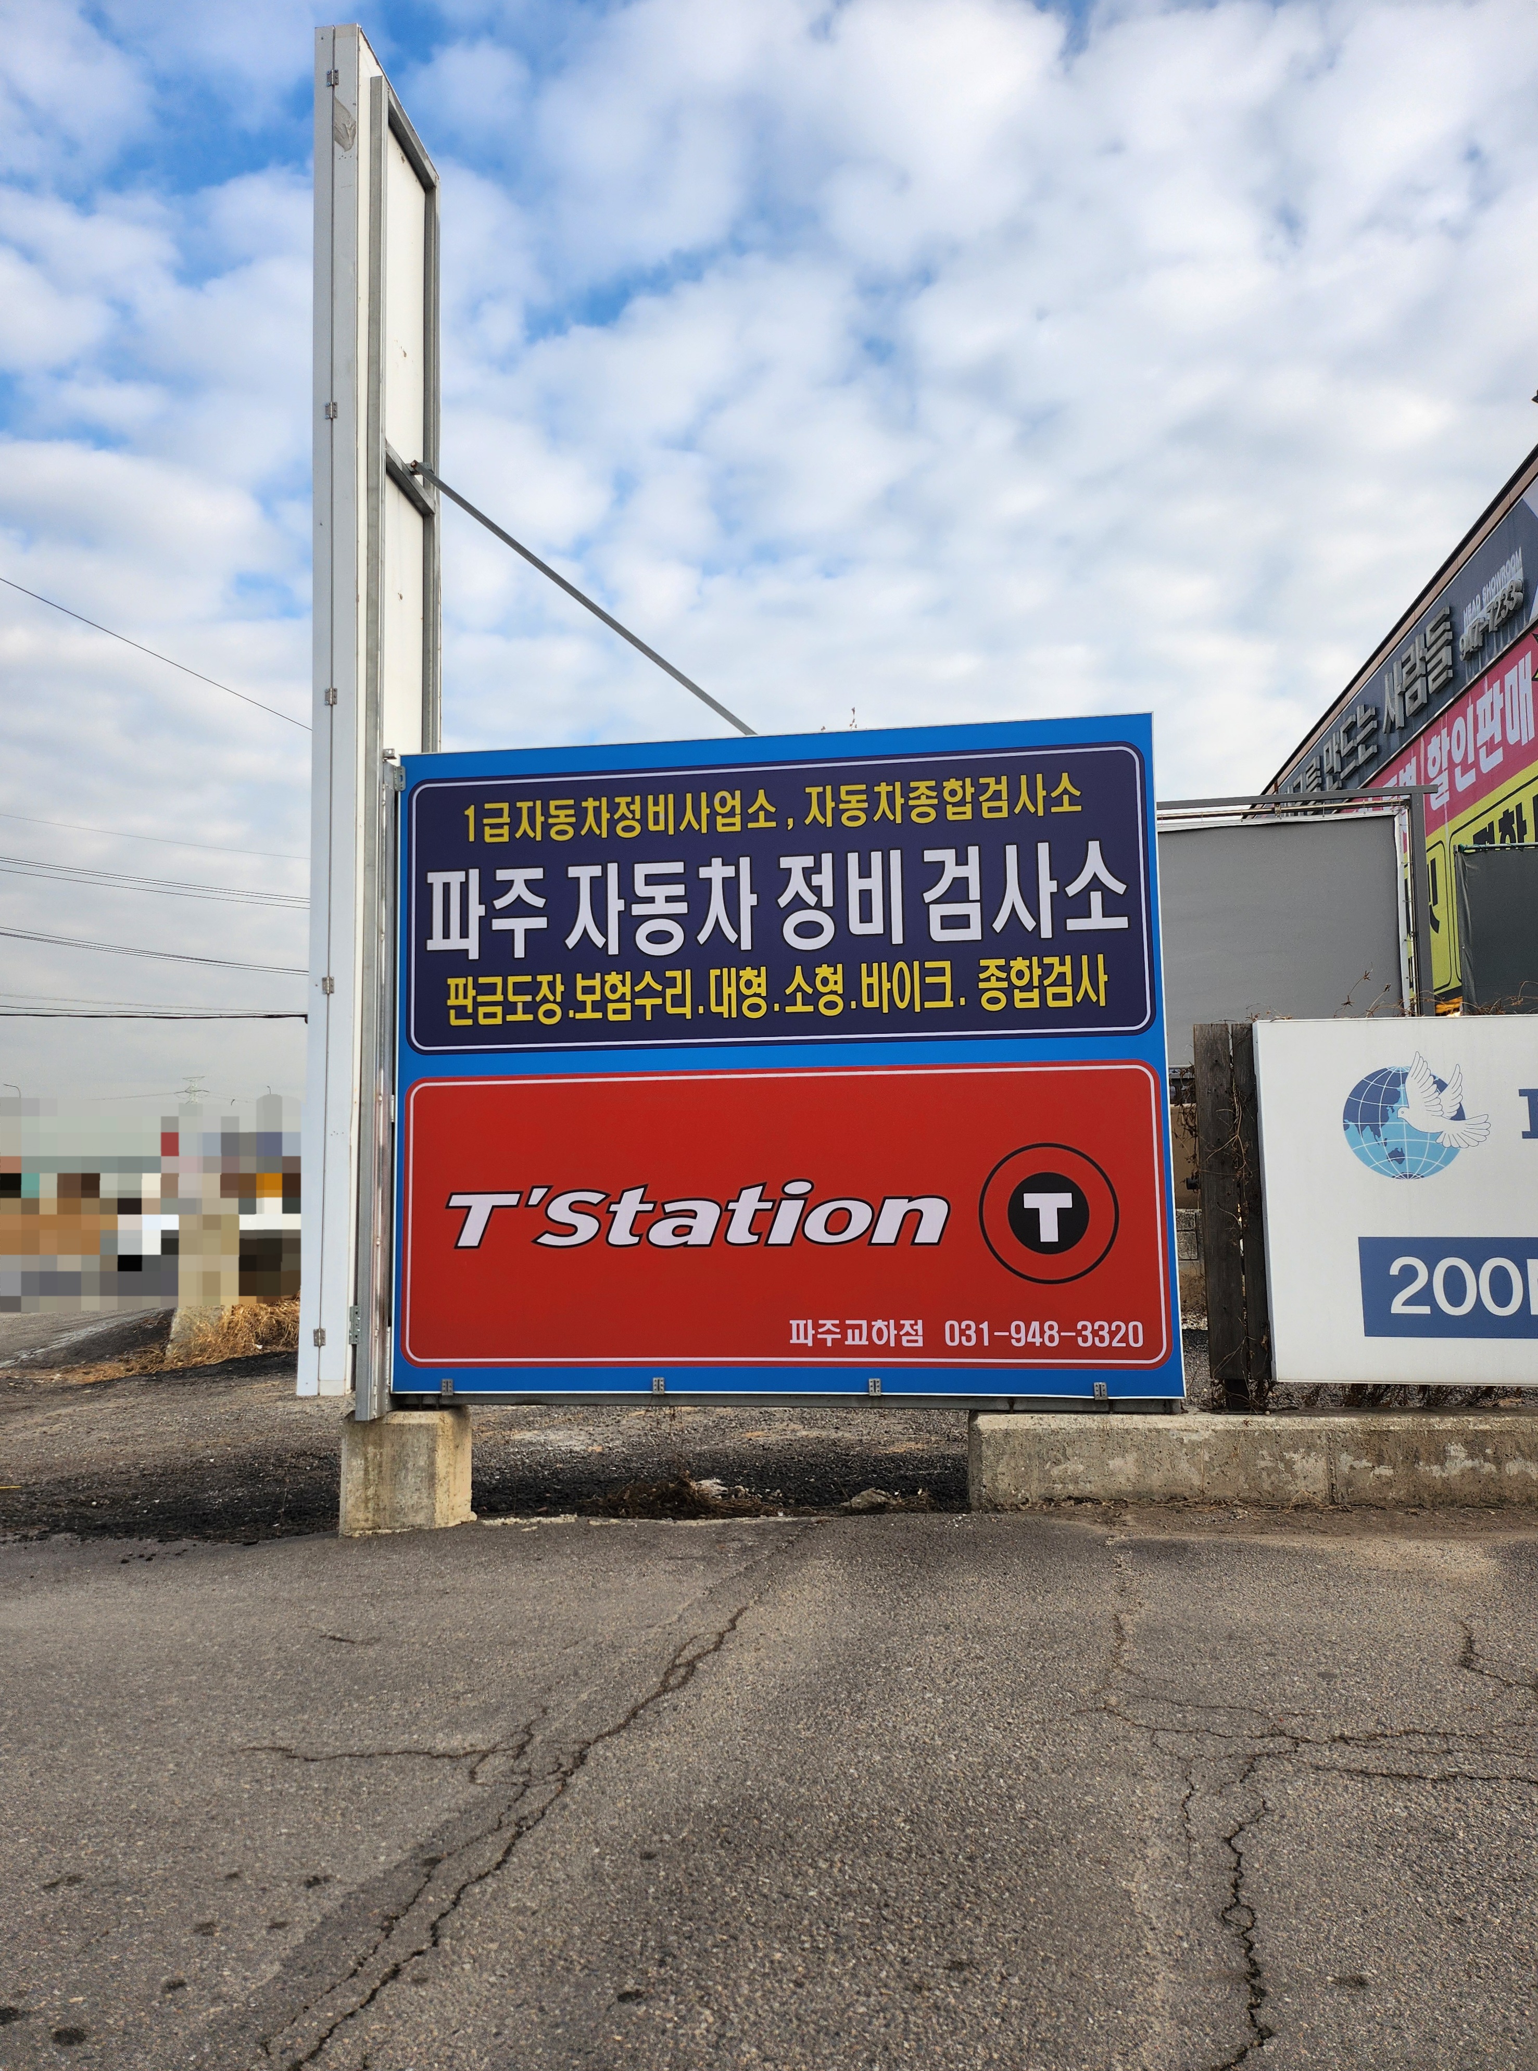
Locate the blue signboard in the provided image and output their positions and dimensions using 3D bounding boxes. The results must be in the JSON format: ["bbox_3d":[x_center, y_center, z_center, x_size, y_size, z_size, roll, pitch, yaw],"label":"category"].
[{"bbox_3d":[0.011,0.106,6.195,3.325,2.833,0.153,-2,-6,8],"label":"blue signboard"}]

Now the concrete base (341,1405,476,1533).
[{"bbox_3d":[-1.600,1.892,6.328,0.524,0.517,0.357,-2,-6,8],"label":"concrete base"}]

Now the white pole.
[{"bbox_3d":[-1.840,-1.473,6.787,0.250,6.319,1.024,-2,-6,7],"label":"white pole"}]

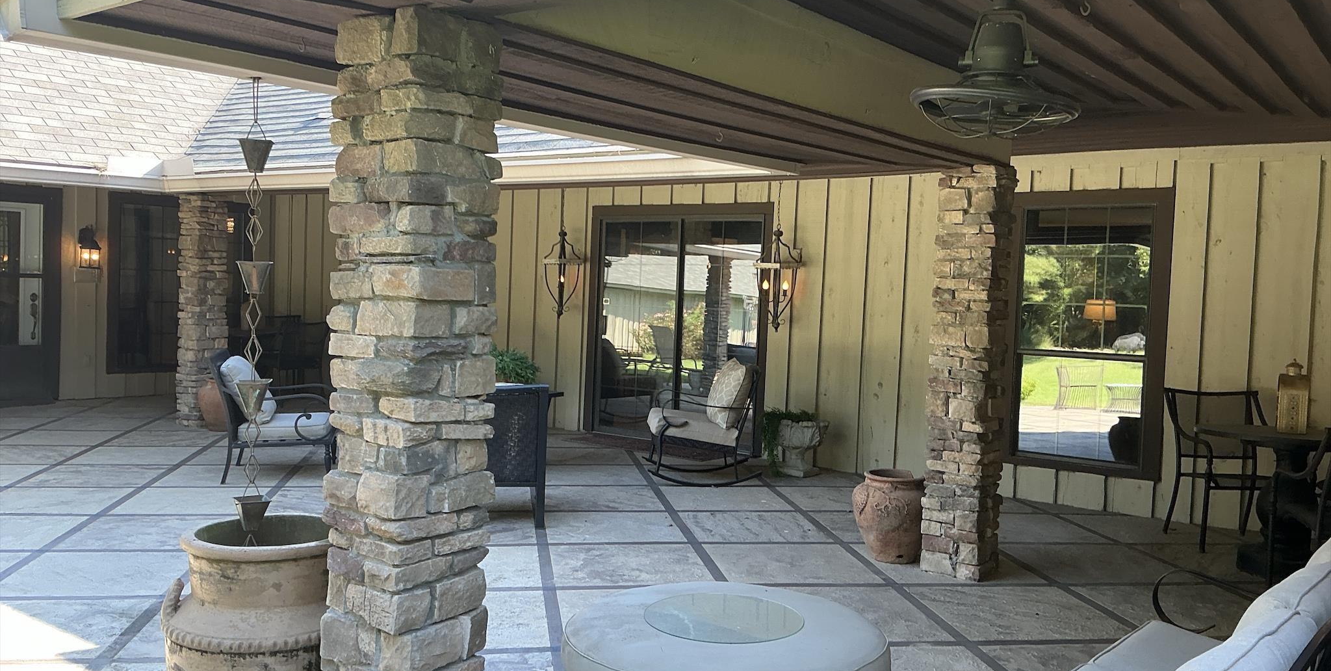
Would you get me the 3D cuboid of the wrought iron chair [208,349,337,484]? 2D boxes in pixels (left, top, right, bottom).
[{"bbox_3d":[-2.815,0.555,7.818,0.840,0.899,0.760,1,3,-14],"label":"wrought iron chair"}]

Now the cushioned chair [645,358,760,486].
[{"bbox_3d":[0.277,0.628,8.153,0.870,0.914,0.650,1,3,-6],"label":"cushioned chair"}]

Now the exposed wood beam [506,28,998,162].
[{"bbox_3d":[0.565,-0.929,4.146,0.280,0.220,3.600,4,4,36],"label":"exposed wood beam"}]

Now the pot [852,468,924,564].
[{"bbox_3d":[1.302,1.008,6.034,0.485,0.470,0.485,3,3,13],"label":"pot"}]

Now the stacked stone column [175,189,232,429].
[{"bbox_3d":[-4.284,-0.242,10.022,0.335,2.139,0.335,4,4,36],"label":"stacked stone column"}]

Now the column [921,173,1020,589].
[{"bbox_3d":[1.624,0.196,5.750,0.325,2.144,0.325,4,4,36],"label":"column"}]

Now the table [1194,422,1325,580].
[{"bbox_3d":[3.585,0.935,6.227,1.000,0.739,1.000,4,4,30],"label":"table"}]

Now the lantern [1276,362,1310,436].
[{"bbox_3d":[3.655,0.353,6.263,0.160,0.423,0.150,4,4,30],"label":"lantern"}]

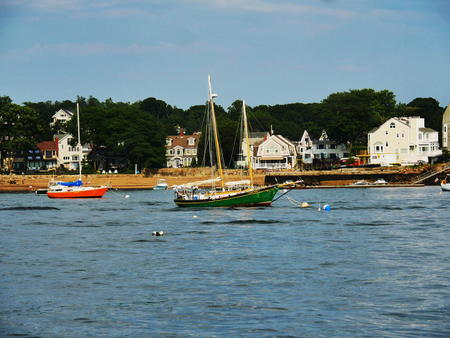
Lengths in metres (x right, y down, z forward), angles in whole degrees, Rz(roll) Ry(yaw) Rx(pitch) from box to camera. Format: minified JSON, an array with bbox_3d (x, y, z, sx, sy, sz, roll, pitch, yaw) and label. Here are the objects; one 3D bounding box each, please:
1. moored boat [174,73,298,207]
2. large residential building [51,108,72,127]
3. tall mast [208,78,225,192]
[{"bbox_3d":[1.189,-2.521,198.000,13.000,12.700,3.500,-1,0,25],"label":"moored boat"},{"bbox_3d":[-63.326,-19.539,810.000,7.800,8.400,9.600,-1,0,16],"label":"large residential building"},{"bbox_3d":[-0.792,-3.580,198.700,0.300,11.000,0.300,-9,-4,25],"label":"tall mast"}]

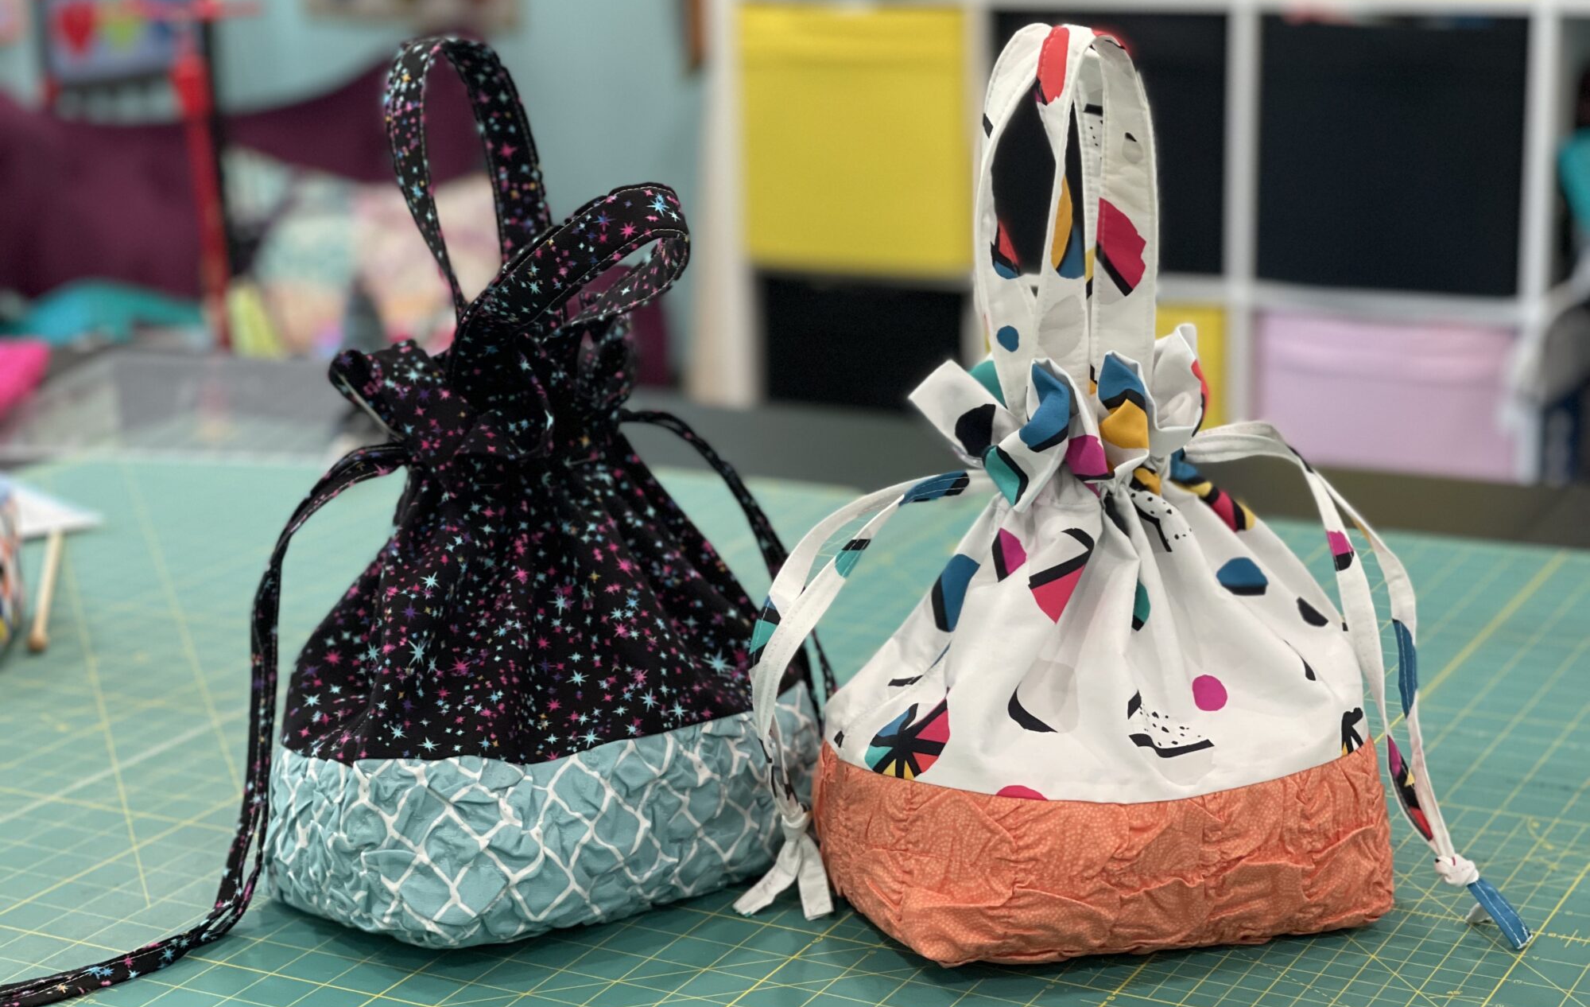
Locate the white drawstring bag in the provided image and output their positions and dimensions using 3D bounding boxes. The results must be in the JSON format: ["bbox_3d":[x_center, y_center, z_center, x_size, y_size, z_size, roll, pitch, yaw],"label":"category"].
[{"bbox_3d":[0.127,-0.010,1.177,0.306,0.356,0.150,-2,15,-6],"label":"white drawstring bag"}]

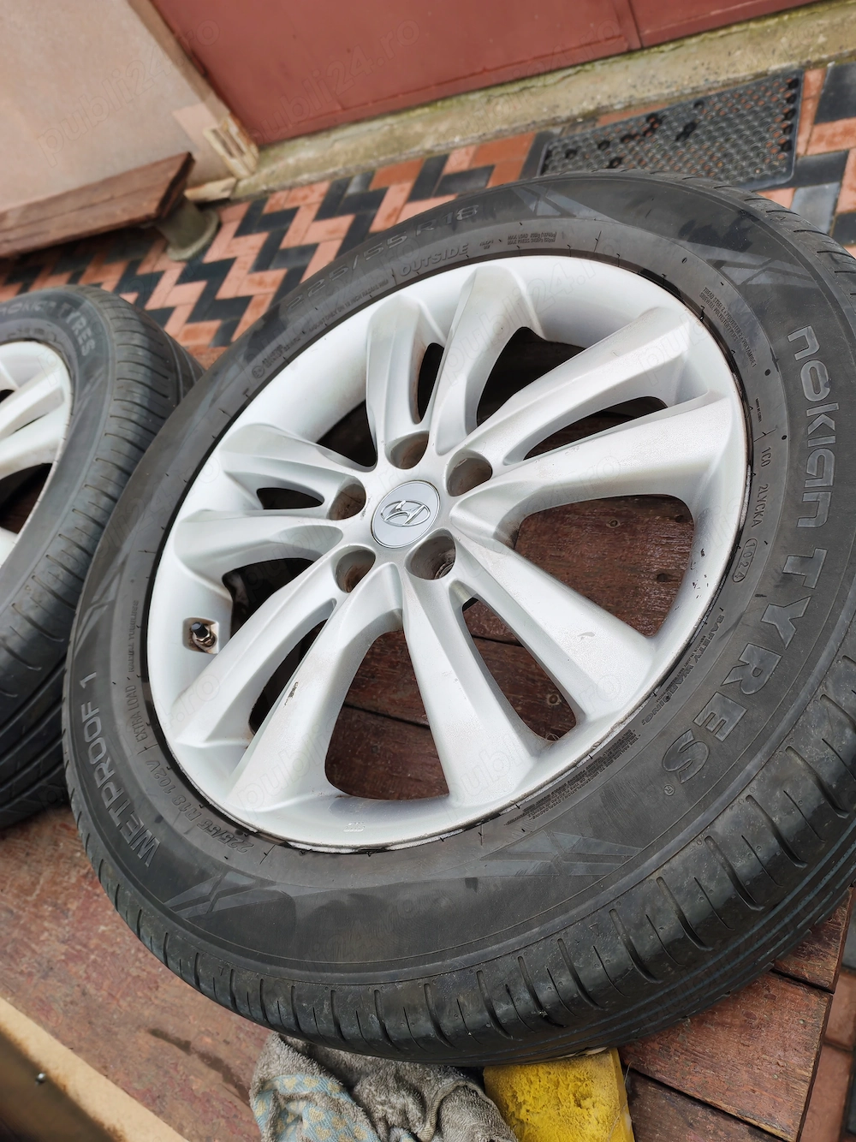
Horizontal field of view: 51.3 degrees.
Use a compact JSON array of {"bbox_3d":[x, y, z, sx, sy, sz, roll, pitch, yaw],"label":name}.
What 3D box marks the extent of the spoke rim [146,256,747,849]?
[{"bbox_3d":[0.024,-0.003,0.730,0.497,0.185,0.497,0,62,33],"label":"spoke rim"}]

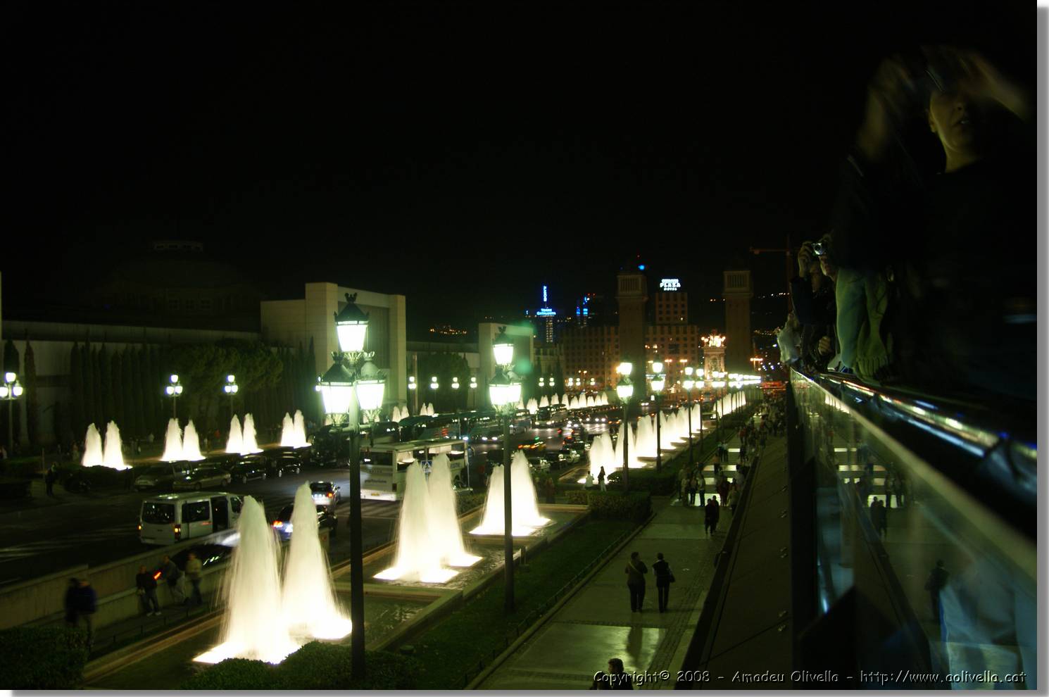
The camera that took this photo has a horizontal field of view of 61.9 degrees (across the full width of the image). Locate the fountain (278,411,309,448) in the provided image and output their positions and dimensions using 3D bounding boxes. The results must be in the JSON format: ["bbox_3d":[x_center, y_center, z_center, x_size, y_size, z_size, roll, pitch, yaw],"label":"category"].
[{"bbox_3d":[-25.770,9.020,98.290,1.700,3.950,4.000,-1,-1,16],"label":"fountain"}]

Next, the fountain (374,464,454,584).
[{"bbox_3d":[-3.547,5.589,28.872,2.200,3.750,1.800,-1,-1,16],"label":"fountain"}]

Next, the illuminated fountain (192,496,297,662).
[{"bbox_3d":[-6.374,5.288,20.433,1.950,3.600,1.700,-1,-1,16],"label":"illuminated fountain"}]

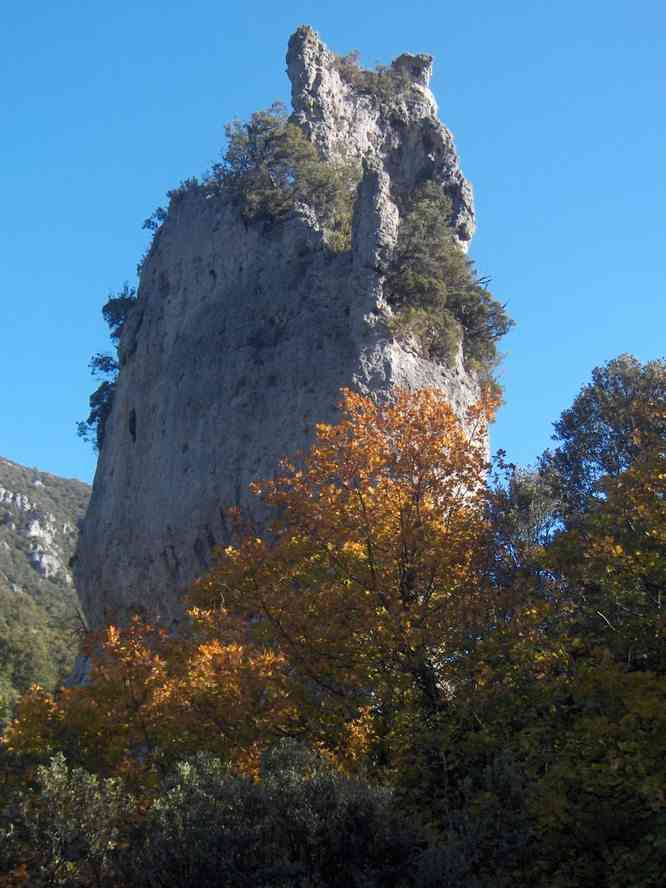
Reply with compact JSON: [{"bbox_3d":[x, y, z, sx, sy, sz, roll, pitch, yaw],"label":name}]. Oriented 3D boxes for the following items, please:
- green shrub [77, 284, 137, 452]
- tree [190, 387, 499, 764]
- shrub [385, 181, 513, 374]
[{"bbox_3d":[-8.949,-2.959,56.000,1.766,6.444,2.600,0,-12,0],"label":"green shrub"},{"bbox_3d":[0.194,2.819,27.000,5.445,6.957,5.200,0,-12,0],"label":"tree"},{"bbox_3d":[4.383,-6.403,55.000,4.558,6.837,4.000,0,-12,0],"label":"shrub"}]

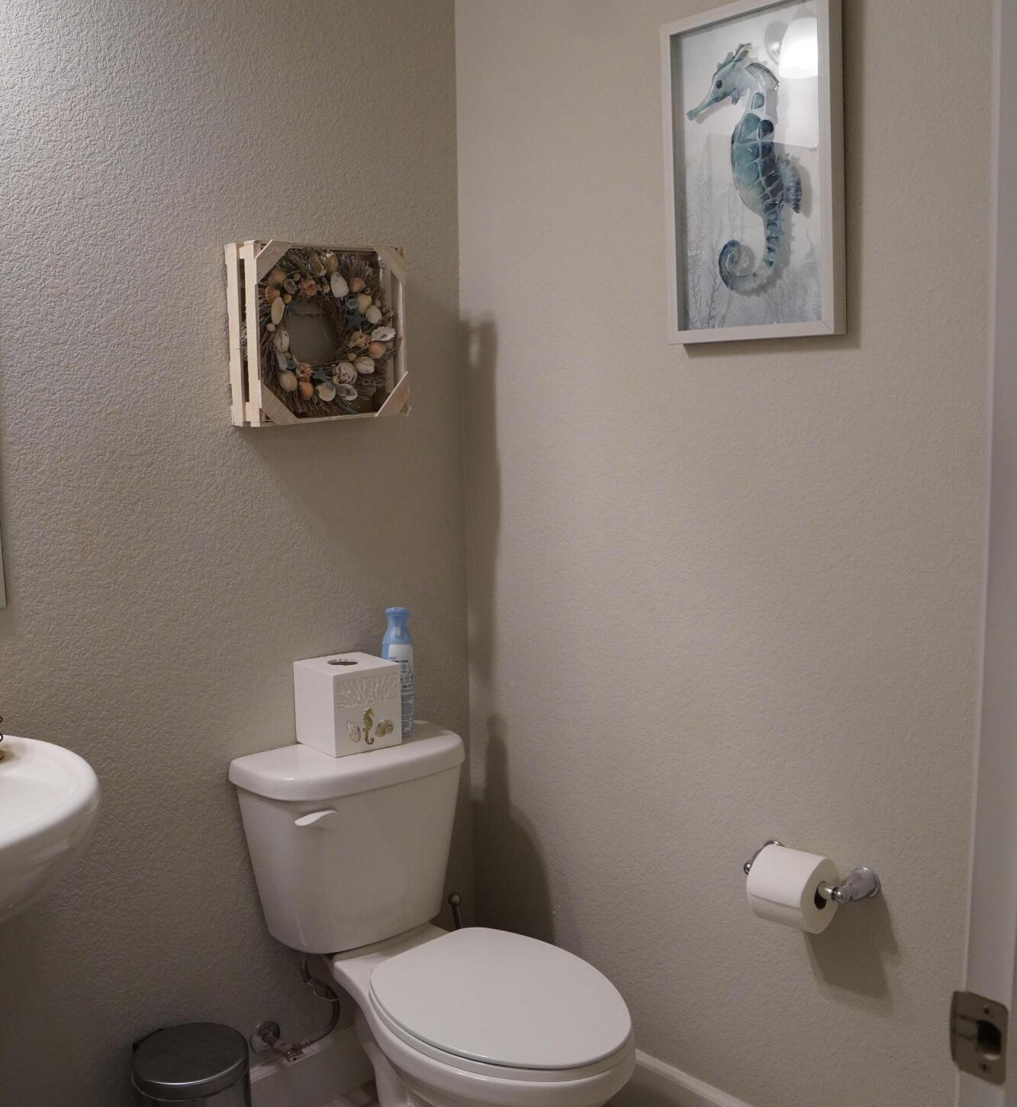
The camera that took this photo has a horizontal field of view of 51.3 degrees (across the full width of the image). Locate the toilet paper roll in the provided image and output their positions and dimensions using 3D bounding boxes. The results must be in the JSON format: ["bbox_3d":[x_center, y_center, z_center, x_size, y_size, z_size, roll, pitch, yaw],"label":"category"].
[{"bbox_3d":[0.447,0.524,1.658,0.120,0.120,0.096,-7,9,-44],"label":"toilet paper roll"}]

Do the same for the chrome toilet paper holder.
[{"bbox_3d":[0.468,0.510,1.681,0.086,0.050,0.224,-7,9,-44],"label":"chrome toilet paper holder"}]

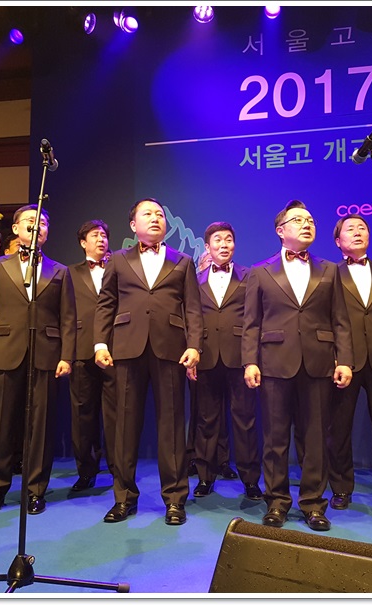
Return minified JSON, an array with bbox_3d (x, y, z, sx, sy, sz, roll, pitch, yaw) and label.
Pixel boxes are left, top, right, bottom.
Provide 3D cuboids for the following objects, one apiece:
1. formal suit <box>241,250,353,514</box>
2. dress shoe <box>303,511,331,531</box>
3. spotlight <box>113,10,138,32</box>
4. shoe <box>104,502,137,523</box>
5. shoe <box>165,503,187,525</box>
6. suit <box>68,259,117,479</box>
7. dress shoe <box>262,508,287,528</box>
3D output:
[{"bbox_3d":[0.601,0.419,3.278,0.580,1.417,0.320,0,-5,0],"label":"formal suit"},{"bbox_3d":[0.666,1.100,3.178,0.105,0.105,0.290,0,-5,-4],"label":"dress shoe"},{"bbox_3d":[-0.477,-2.223,4.750,0.180,0.190,0.220,-1,38,12],"label":"spotlight"},{"bbox_3d":[-0.335,1.110,3.301,0.105,0.105,0.290,-3,-5,30],"label":"shoe"},{"bbox_3d":[-0.055,1.109,3.284,0.105,0.105,0.290,0,-5,0],"label":"shoe"},{"bbox_3d":[-0.599,0.427,3.992,0.560,1.449,0.310,1,-5,-8],"label":"suit"},{"bbox_3d":[0.480,1.103,3.207,0.105,0.105,0.290,-1,-5,16],"label":"dress shoe"}]

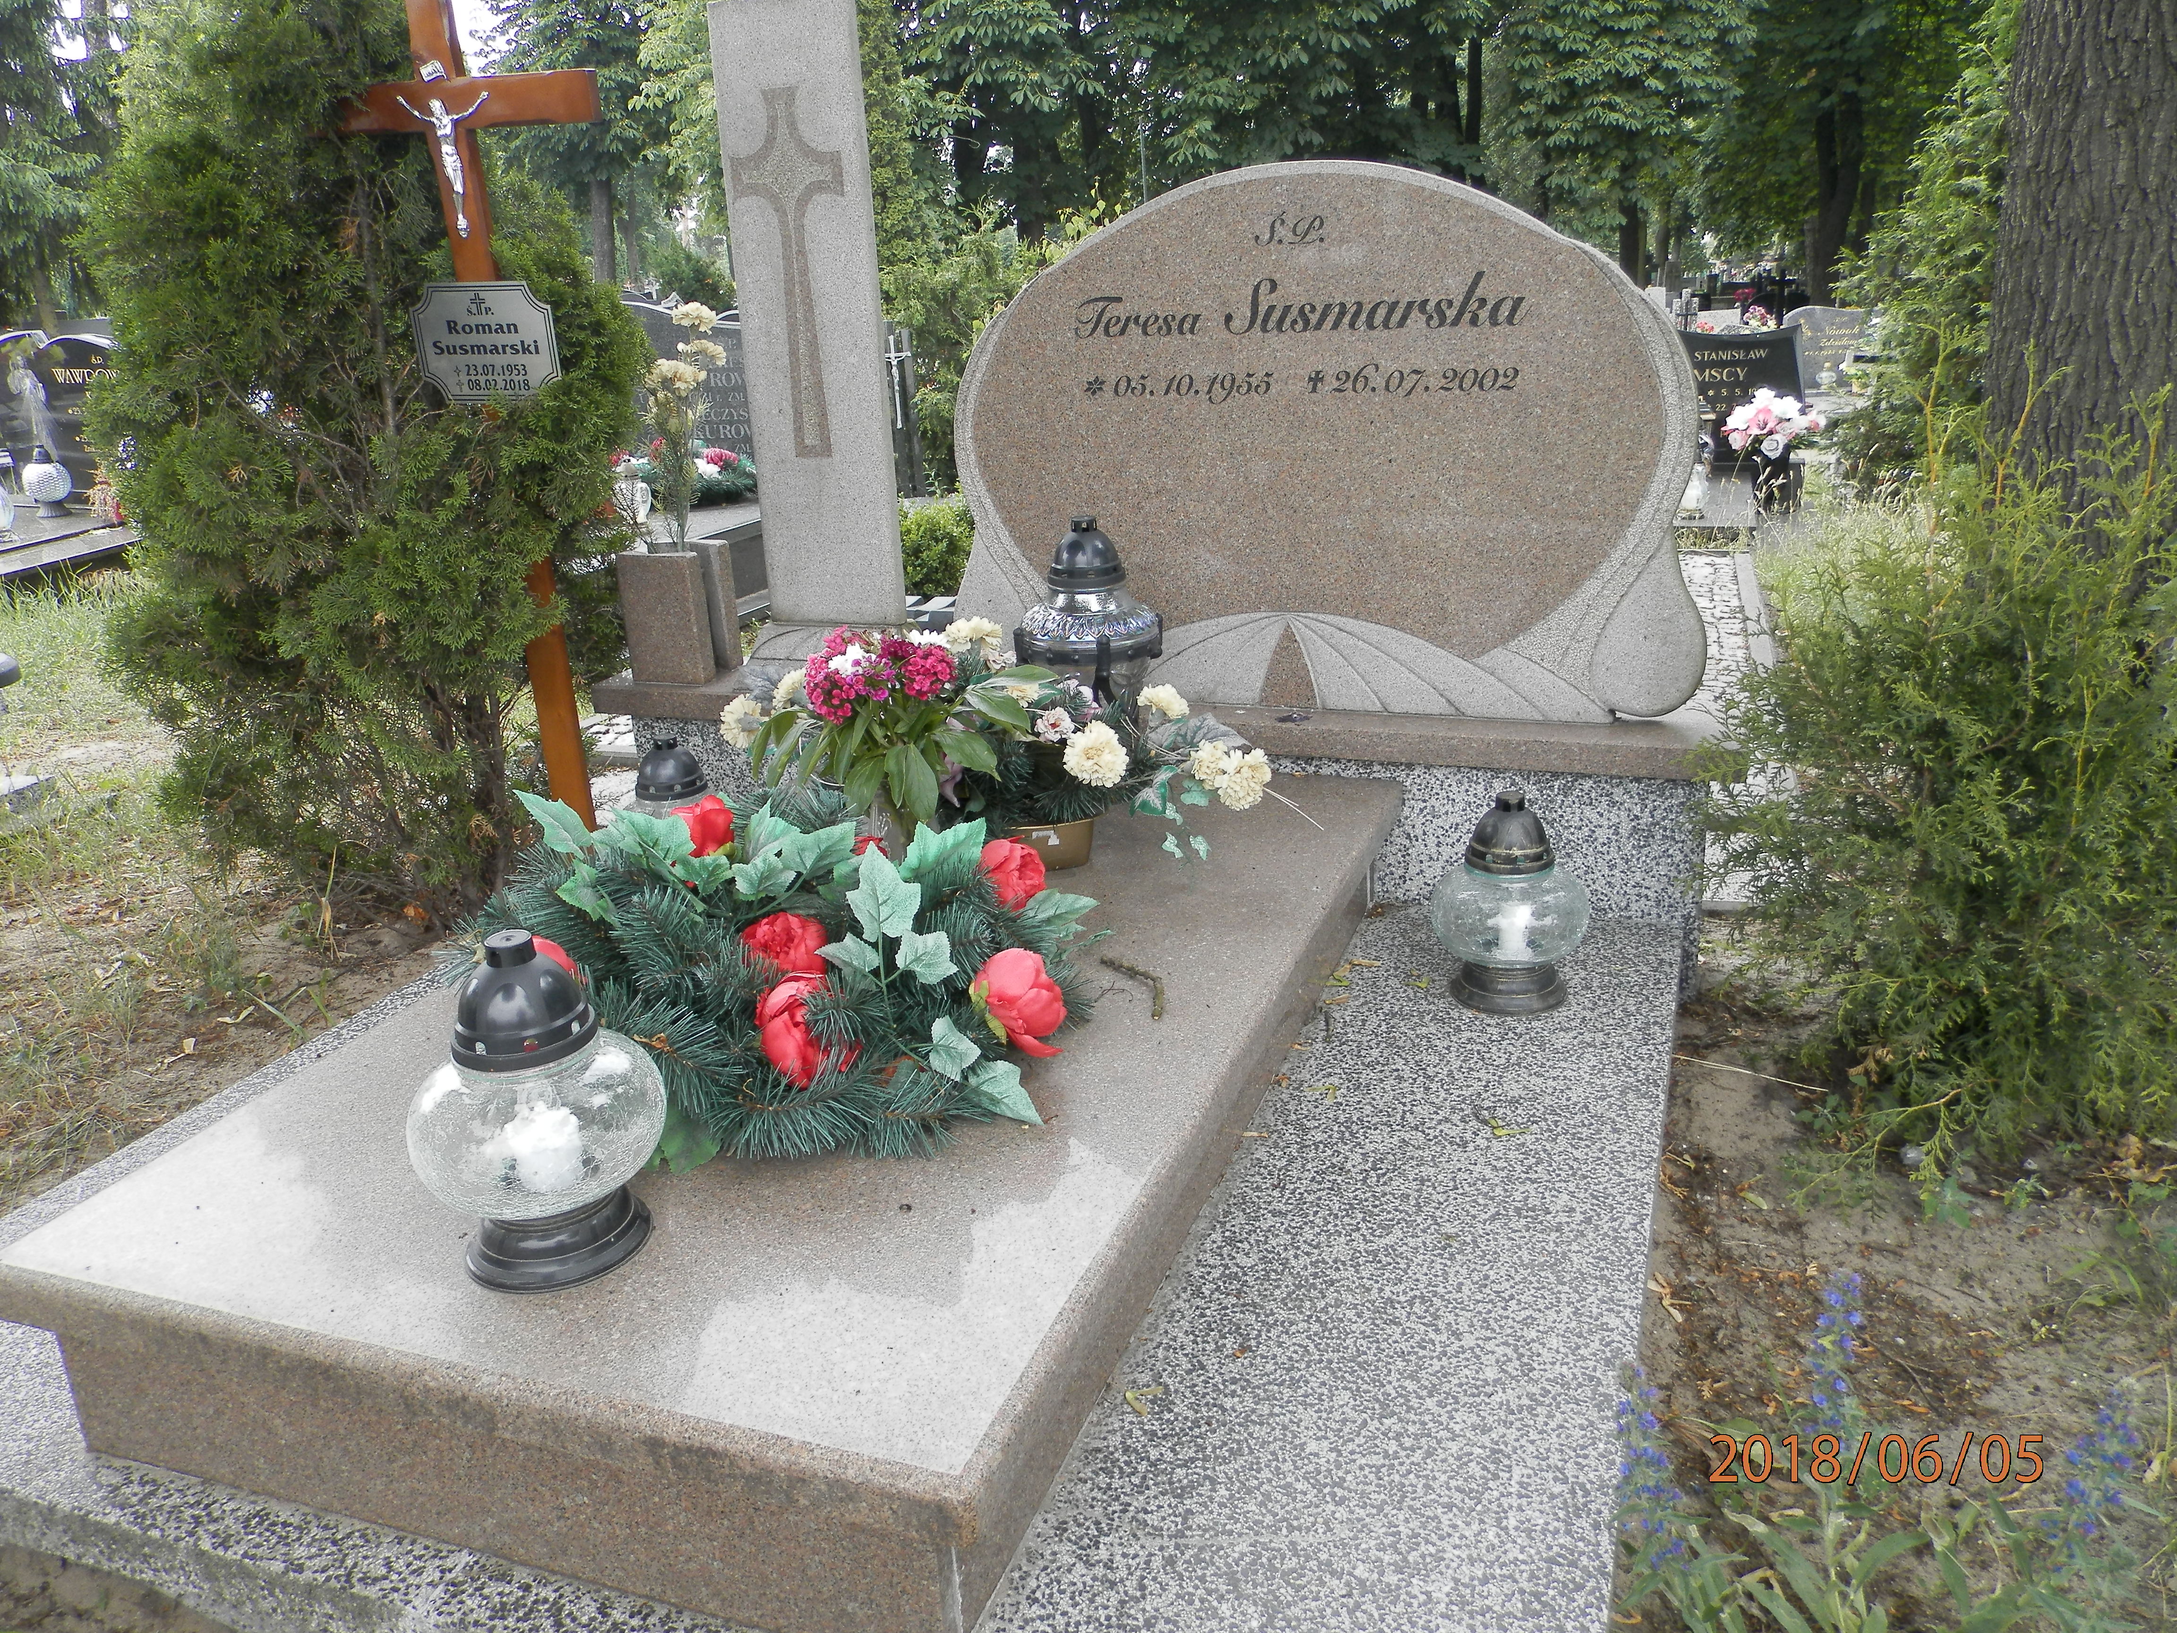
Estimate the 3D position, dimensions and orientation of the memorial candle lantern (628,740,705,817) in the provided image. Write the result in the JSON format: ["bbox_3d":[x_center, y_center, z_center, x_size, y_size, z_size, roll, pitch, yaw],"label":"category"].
[{"bbox_3d":[-0.675,-0.001,2.575,0.215,0.280,0.215,5,21,21],"label":"memorial candle lantern"}]

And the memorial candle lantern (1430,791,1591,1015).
[{"bbox_3d":[0.559,0.109,2.080,0.211,0.276,0.211,5,21,21],"label":"memorial candle lantern"}]

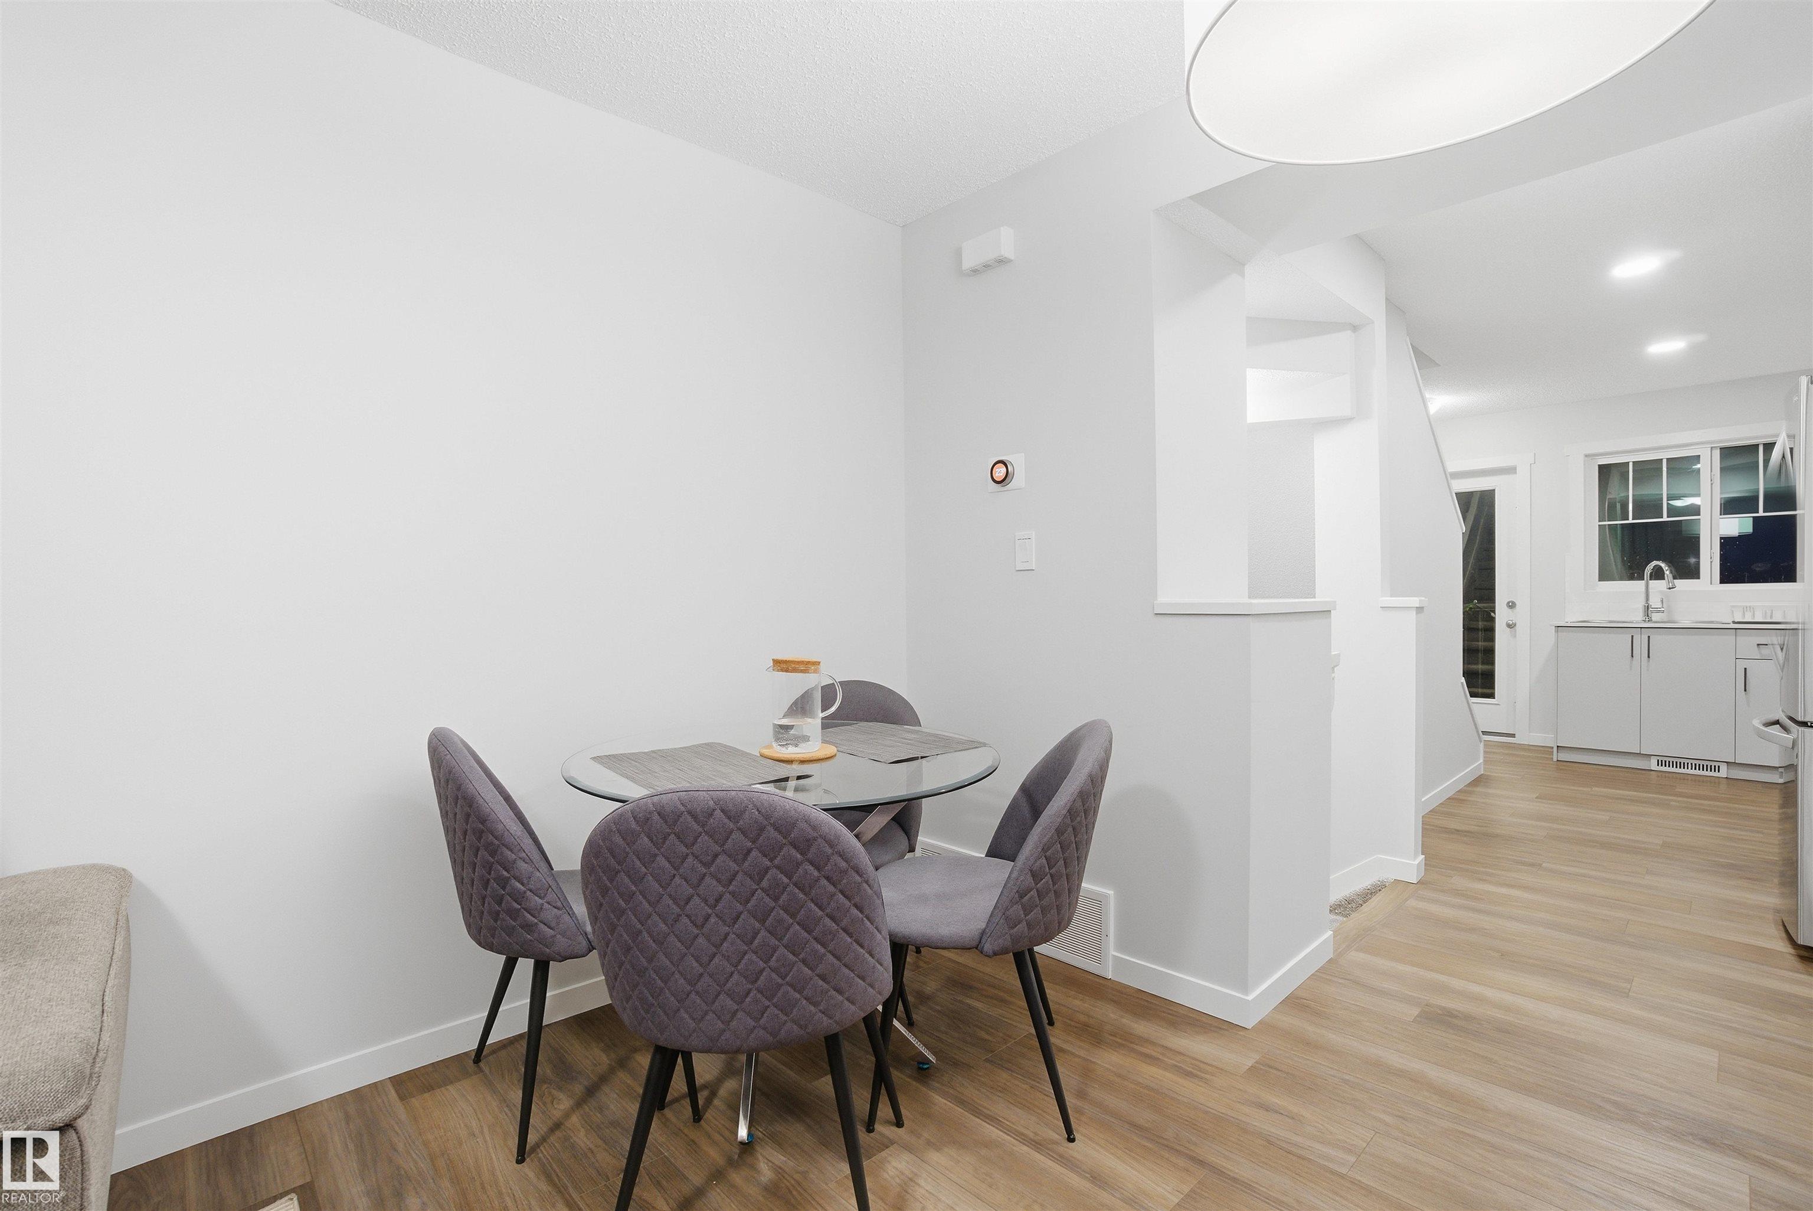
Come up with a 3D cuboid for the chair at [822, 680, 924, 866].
[{"bbox_3d":[-0.196,0.672,2.214,0.490,0.830,0.530,0,1,9],"label":"chair"}]

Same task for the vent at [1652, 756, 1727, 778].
[{"bbox_3d":[4.646,0.962,4.490,0.315,0.085,0.020,0,1,42],"label":"vent"}]

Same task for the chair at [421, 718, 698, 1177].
[{"bbox_3d":[-0.789,0.684,1.743,0.530,0.830,0.490,-1,1,-34],"label":"chair"}]

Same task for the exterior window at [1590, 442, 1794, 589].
[{"bbox_3d":[5.141,-0.570,4.891,1.060,0.900,0.100,0,1,42],"label":"exterior window"}]

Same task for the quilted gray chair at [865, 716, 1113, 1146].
[{"bbox_3d":[0.190,0.674,1.766,0.530,0.830,0.490,0,1,8],"label":"quilted gray chair"}]

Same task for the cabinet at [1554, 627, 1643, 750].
[{"bbox_3d":[4.531,0.518,4.955,0.400,0.790,0.580,0,1,42],"label":"cabinet"}]

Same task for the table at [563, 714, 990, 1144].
[{"bbox_3d":[-0.276,0.723,1.800,0.990,0.740,0.990,-1,1,0],"label":"table"}]

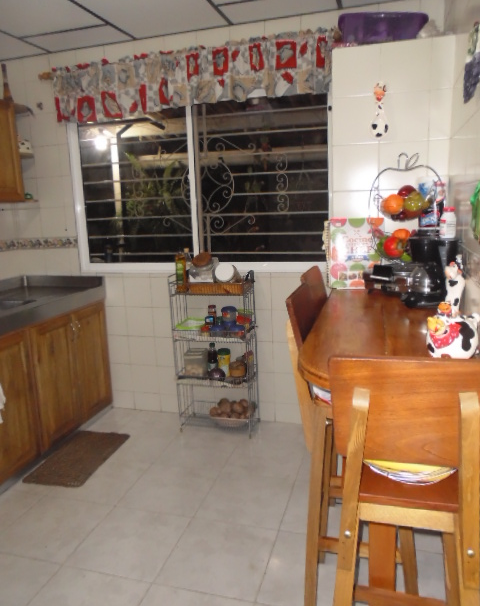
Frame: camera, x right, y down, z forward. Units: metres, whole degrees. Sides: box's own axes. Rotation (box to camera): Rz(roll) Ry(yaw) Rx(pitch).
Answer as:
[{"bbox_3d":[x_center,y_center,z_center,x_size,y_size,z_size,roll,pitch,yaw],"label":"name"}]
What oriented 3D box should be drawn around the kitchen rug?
[{"bbox_3d":[-0.927,0.890,2.801,0.365,0.010,0.600,0,11,12],"label":"kitchen rug"}]

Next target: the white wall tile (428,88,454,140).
[{"bbox_3d":[0.848,-0.797,2.032,0.088,0.203,0.010,1,11,16],"label":"white wall tile"}]

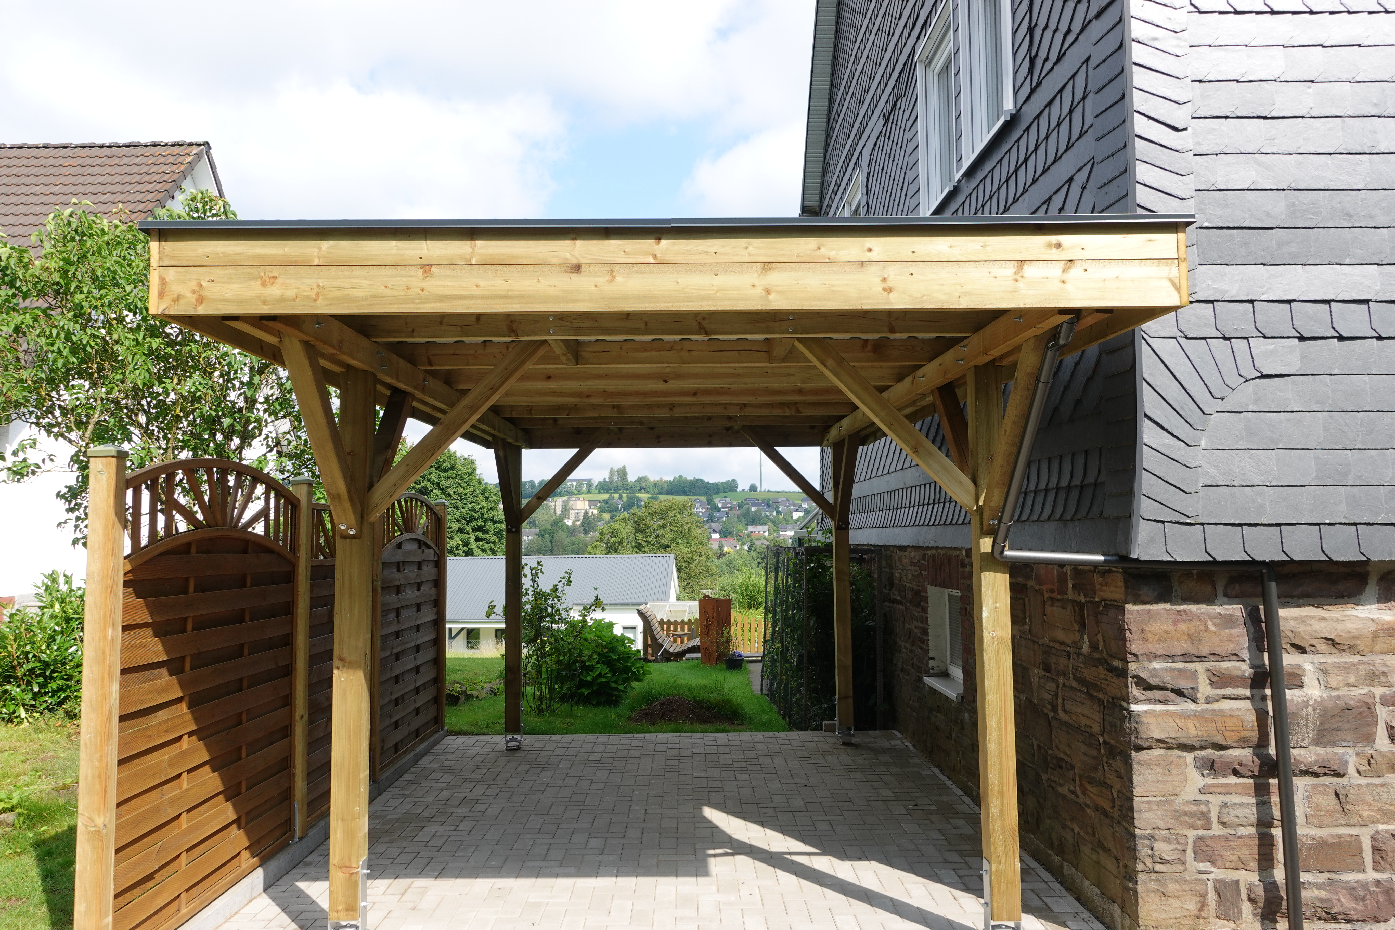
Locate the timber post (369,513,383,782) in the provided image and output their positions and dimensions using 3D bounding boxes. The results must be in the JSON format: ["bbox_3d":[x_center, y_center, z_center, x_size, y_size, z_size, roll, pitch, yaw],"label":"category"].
[{"bbox_3d":[-2.255,1.192,6.778,0.090,2.020,0.090,0,-4,-1],"label":"timber post"}]

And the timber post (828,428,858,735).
[{"bbox_3d":[1.200,0.999,8.003,0.122,2.430,0.122,0,-4,-1],"label":"timber post"}]

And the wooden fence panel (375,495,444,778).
[{"bbox_3d":[-2.265,1.208,7.679,0.045,1.945,1.760,0,-4,-1],"label":"wooden fence panel"}]

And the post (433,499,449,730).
[{"bbox_3d":[-2.275,1.318,8.573,0.090,2.020,0.090,0,-4,-1],"label":"post"}]

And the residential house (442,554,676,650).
[{"bbox_3d":[-6.998,7.024,47.545,12.500,5.000,9.500,0,-4,-4],"label":"residential house"}]

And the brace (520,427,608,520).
[{"bbox_3d":[-1.080,0.035,8.086,0.083,1.173,0.088,44,-3,2],"label":"brace"}]

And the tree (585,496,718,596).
[{"bbox_3d":[-2.986,6.790,63.648,8.400,9.400,8.400,0,-4,-1],"label":"tree"}]

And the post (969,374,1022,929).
[{"bbox_3d":[1.262,0.736,4.122,0.122,2.320,0.122,0,-4,-1],"label":"post"}]

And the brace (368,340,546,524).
[{"bbox_3d":[-1.025,-0.207,4.205,0.090,1.172,0.090,44,-3,2],"label":"brace"}]

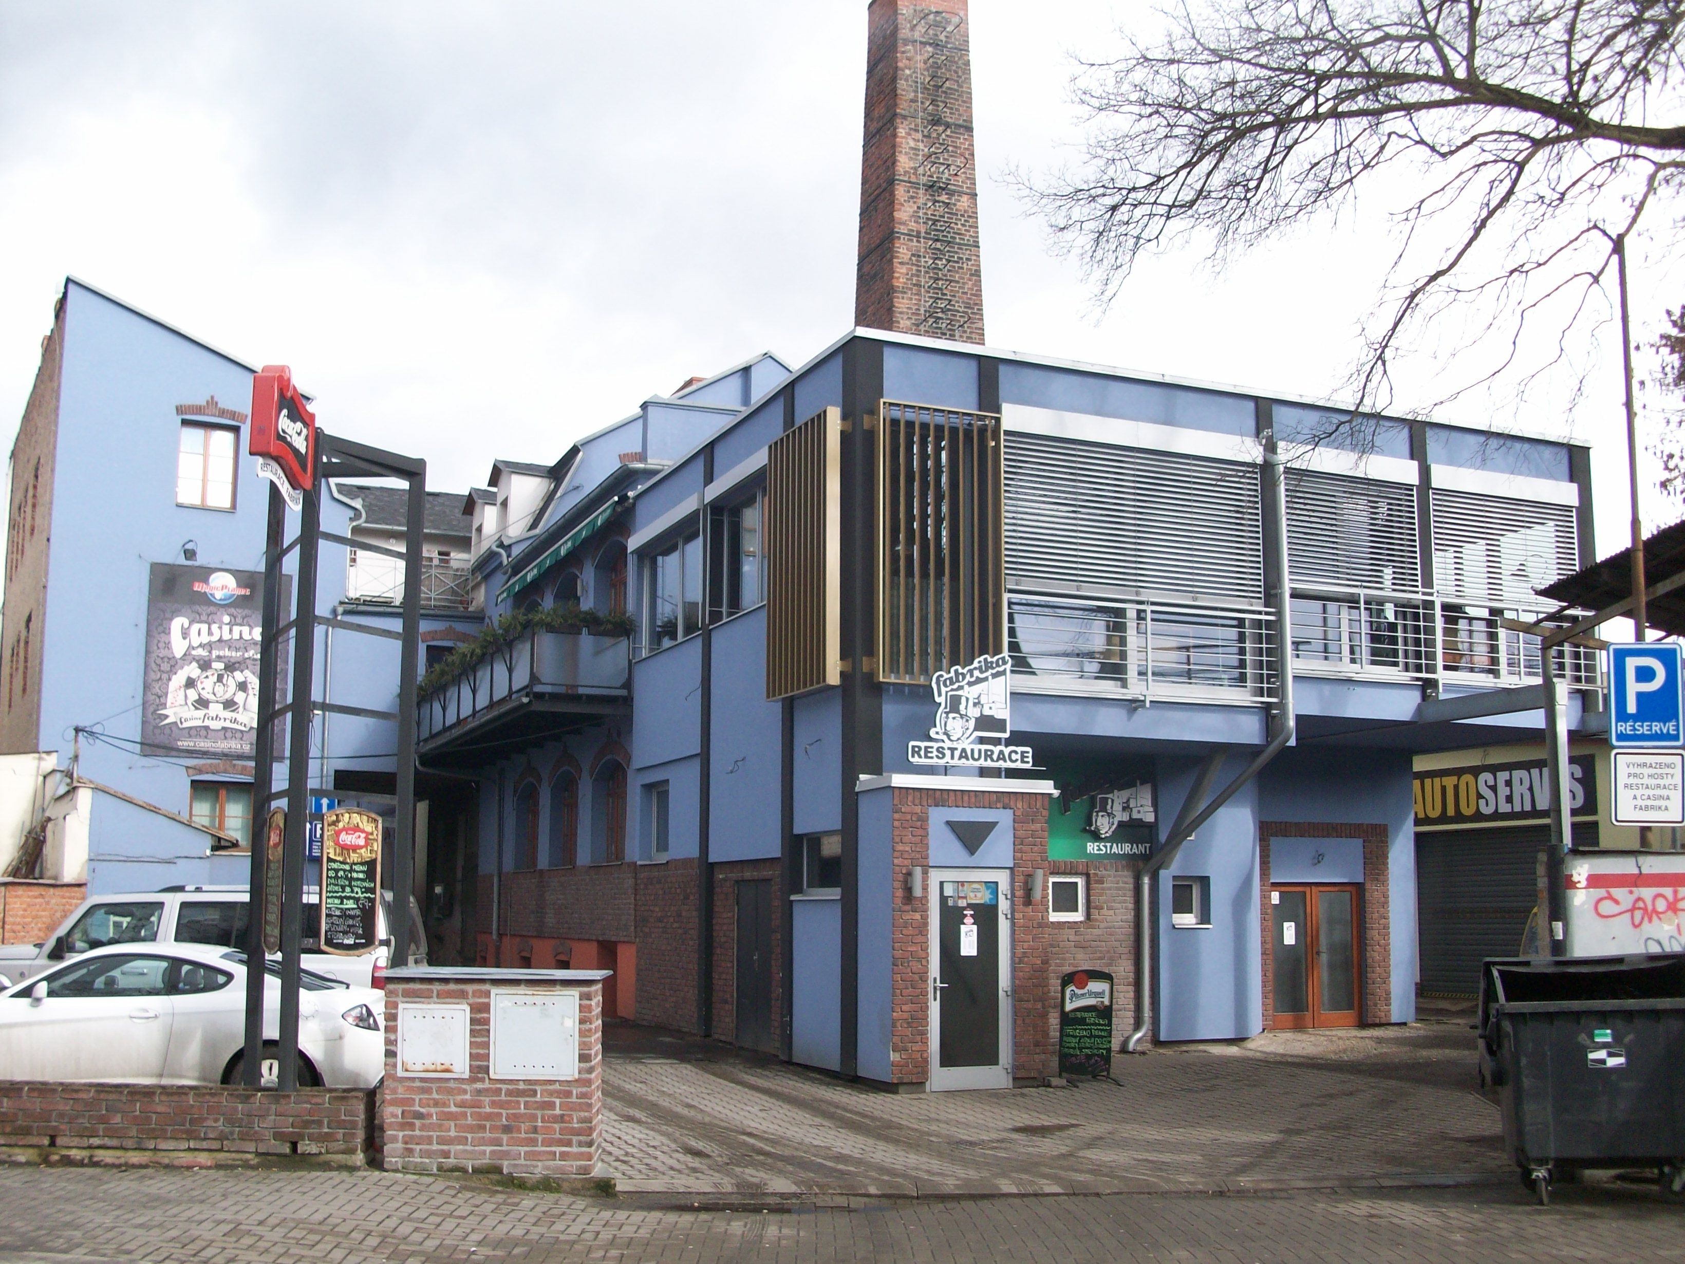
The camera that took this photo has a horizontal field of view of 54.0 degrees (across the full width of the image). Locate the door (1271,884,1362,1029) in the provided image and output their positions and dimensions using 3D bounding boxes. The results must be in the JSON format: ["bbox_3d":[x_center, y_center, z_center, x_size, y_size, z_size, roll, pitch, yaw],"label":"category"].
[{"bbox_3d":[6.599,4.513,23.120,1.600,1.980,0.100,4,-10,-23],"label":"door"}]

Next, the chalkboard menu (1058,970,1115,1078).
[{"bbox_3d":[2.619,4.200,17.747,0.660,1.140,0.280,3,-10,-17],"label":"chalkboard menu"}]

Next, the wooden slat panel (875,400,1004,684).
[{"bbox_3d":[1.085,-0.947,18.085,1.480,3.100,0.160,4,-10,-23],"label":"wooden slat panel"}]

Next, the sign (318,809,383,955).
[{"bbox_3d":[-3.293,1.673,11.100,0.050,0.970,0.540,-5,-11,28],"label":"sign"}]

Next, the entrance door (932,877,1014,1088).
[{"bbox_3d":[1.323,3.569,17.040,0.970,2.230,0.100,4,-10,-23],"label":"entrance door"}]

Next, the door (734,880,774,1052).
[{"bbox_3d":[-1.066,4.019,20.032,0.100,2.010,1.330,4,-10,-23],"label":"door"}]

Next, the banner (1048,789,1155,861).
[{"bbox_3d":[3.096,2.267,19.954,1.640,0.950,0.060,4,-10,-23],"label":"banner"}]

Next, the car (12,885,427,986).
[{"bbox_3d":[-6.487,3.428,16.243,4.700,1.820,1.870,0,-9,1],"label":"car"}]

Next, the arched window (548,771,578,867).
[{"bbox_3d":[-4.707,3.210,28.477,0.220,1.700,1.780,4,-10,-23],"label":"arched window"}]

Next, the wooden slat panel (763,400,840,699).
[{"bbox_3d":[-0.470,-0.835,18.868,0.150,3.080,1.800,4,-10,-23],"label":"wooden slat panel"}]

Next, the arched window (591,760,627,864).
[{"bbox_3d":[-3.601,2.809,25.992,0.220,1.700,1.780,4,-10,-23],"label":"arched window"}]

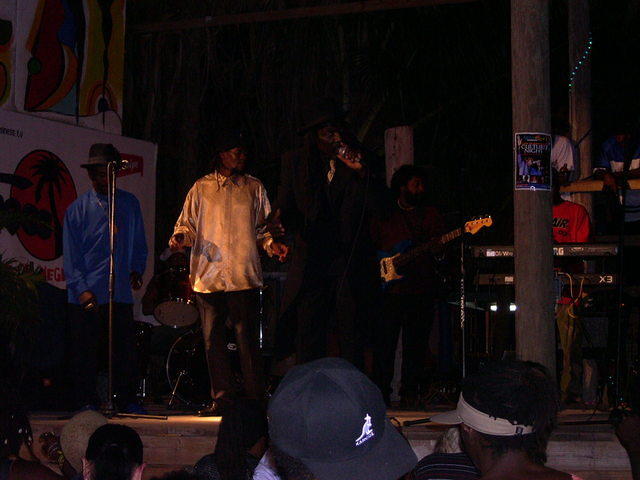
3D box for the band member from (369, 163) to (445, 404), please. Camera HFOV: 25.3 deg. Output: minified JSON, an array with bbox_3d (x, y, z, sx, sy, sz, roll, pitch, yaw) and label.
[{"bbox_3d":[0.620,0.333,10.200,0.550,1.740,0.460,1,-4,-9],"label":"band member"}]

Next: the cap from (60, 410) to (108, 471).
[{"bbox_3d":[-0.753,0.655,4.650,0.190,0.160,0.260,2,7,18],"label":"cap"}]

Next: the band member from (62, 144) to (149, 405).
[{"bbox_3d":[-1.431,0.250,9.500,0.580,1.770,0.400,1,-4,-7],"label":"band member"}]

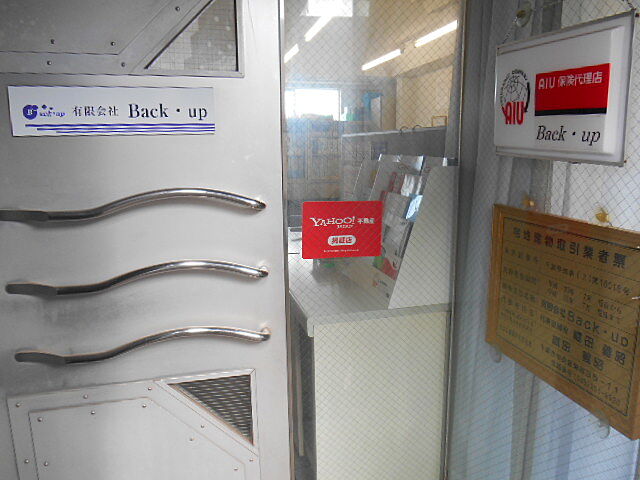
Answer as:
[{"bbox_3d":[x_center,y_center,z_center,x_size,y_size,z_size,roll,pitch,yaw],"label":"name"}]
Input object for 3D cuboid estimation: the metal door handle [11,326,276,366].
[{"bbox_3d":[-0.422,0.253,1.191,0.598,0.060,0.061,-3,12,-14],"label":"metal door handle"}]

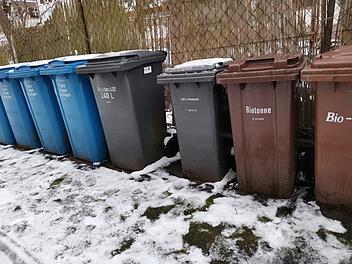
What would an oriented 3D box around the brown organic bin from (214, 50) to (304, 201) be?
[{"bbox_3d":[0.663,-0.027,1.970,0.485,0.955,0.550,3,20,28],"label":"brown organic bin"}]

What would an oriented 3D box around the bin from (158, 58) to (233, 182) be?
[{"bbox_3d":[0.264,-0.099,2.345,0.485,0.955,0.550,5,21,32],"label":"bin"}]

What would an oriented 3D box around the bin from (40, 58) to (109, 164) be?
[{"bbox_3d":[-0.944,-0.262,3.087,0.585,1.085,0.730,6,21,34],"label":"bin"}]

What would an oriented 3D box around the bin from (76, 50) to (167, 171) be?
[{"bbox_3d":[-0.443,-0.227,2.793,0.585,1.085,0.730,5,21,34],"label":"bin"}]

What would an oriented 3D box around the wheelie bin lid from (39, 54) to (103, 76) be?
[{"bbox_3d":[-1.009,-0.716,2.927,0.585,0.125,0.690,6,21,34],"label":"wheelie bin lid"}]

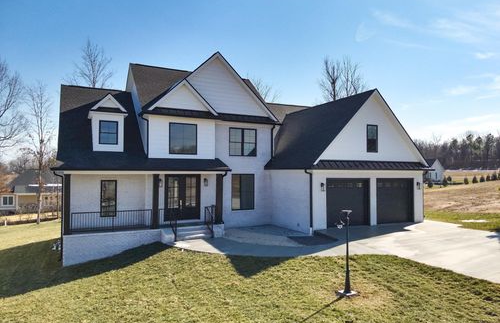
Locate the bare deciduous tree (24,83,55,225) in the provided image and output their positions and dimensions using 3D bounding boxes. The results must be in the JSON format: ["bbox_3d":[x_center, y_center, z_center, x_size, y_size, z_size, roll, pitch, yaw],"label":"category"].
[{"bbox_3d":[-18.289,-0.697,30.283,2.222,12.048,2.222,1,-2,-25],"label":"bare deciduous tree"}]

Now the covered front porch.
[{"bbox_3d":[-4.509,1.697,15.580,6.969,2.737,1.919,1,-2,-25],"label":"covered front porch"}]

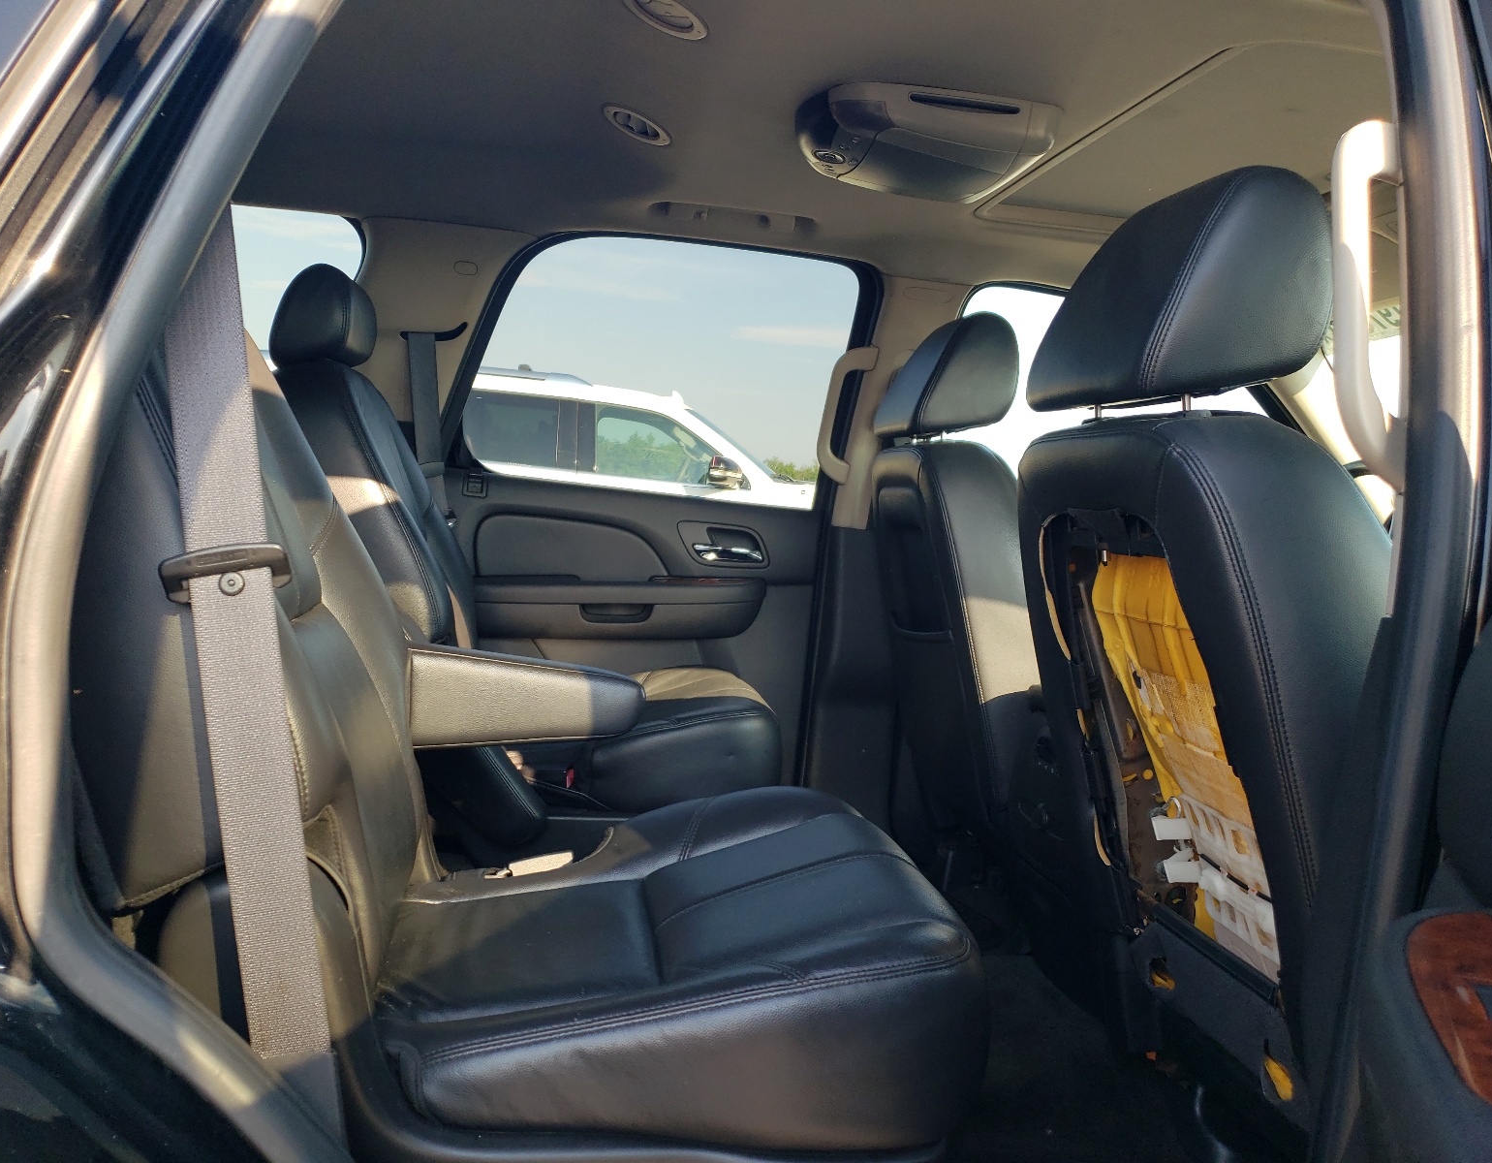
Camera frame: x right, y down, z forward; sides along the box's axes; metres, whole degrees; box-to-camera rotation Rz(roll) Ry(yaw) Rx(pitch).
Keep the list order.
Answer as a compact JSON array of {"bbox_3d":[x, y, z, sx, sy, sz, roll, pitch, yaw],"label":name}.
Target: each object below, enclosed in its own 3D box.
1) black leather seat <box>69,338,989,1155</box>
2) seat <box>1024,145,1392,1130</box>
[{"bbox_3d":[-0.226,0.073,1.141,0.860,0.950,0.560,4,5,-10],"label":"black leather seat"},{"bbox_3d":[0.718,0.113,1.314,0.800,1.000,0.550,4,5,-10],"label":"seat"}]

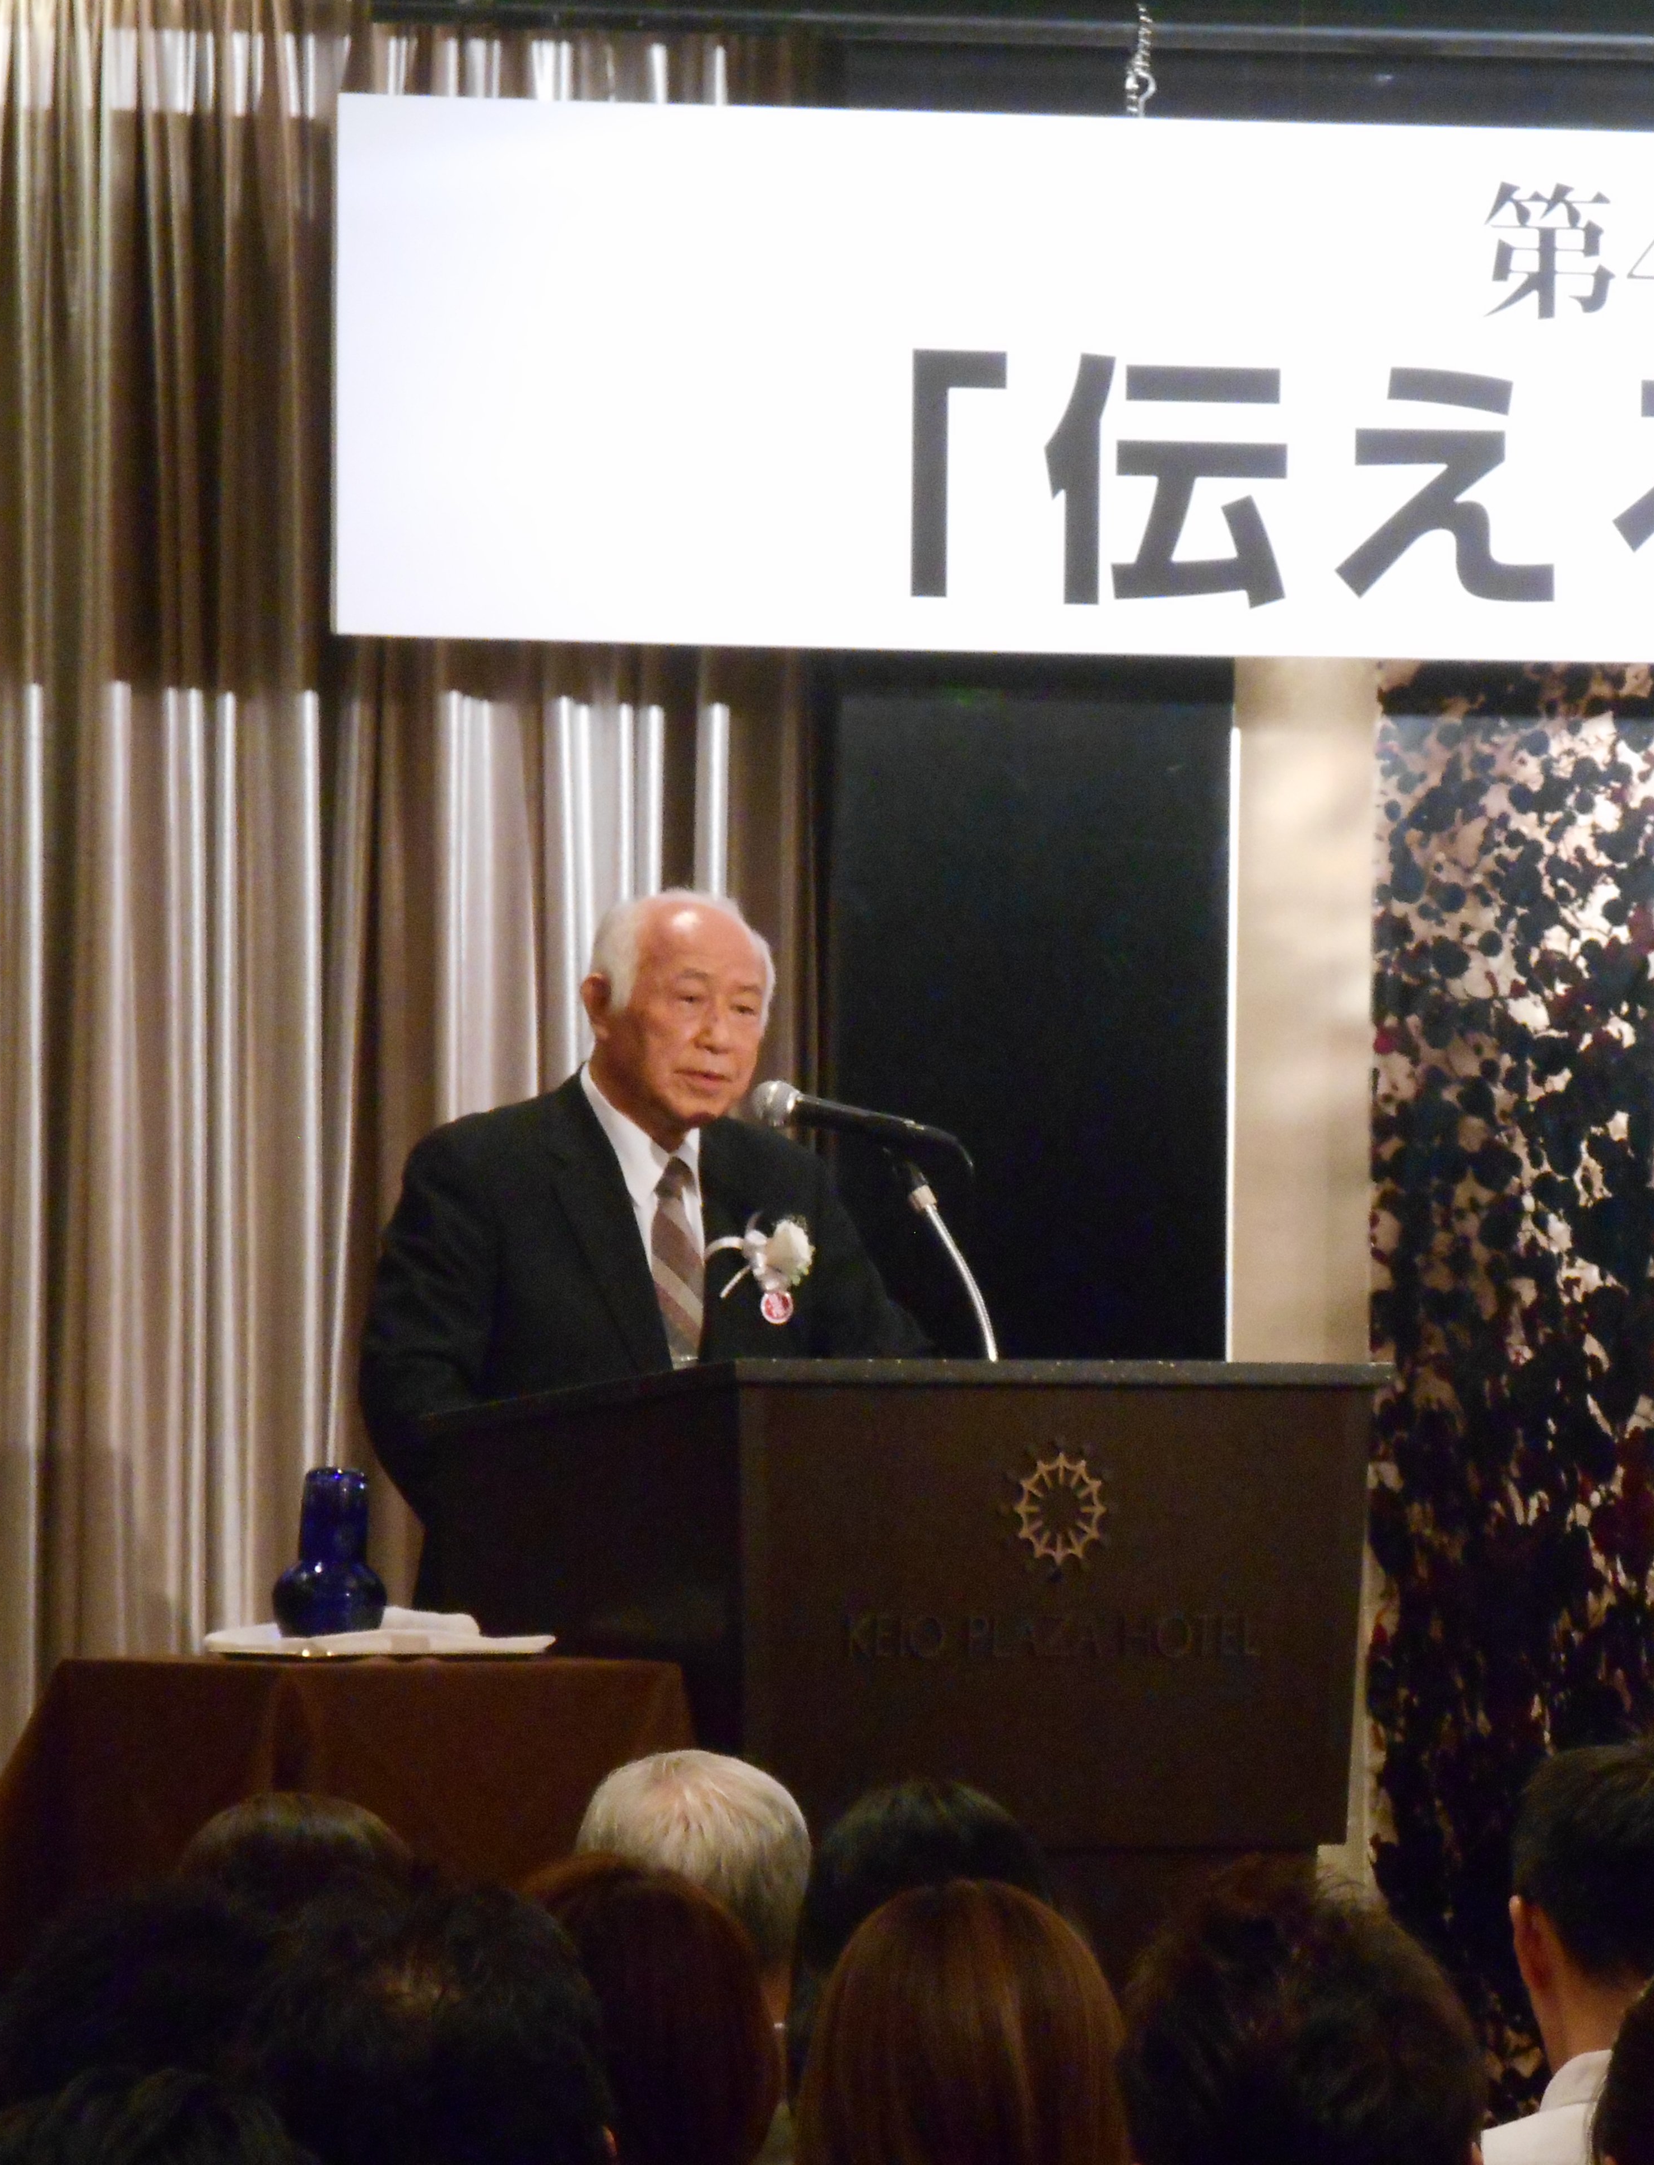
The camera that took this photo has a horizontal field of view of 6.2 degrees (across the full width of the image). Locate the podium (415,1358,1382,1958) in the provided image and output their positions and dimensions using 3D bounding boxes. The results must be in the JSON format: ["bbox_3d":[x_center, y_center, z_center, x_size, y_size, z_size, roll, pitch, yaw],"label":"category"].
[{"bbox_3d":[0.076,0.831,15.181,0.810,1.100,0.530,2,-2,-34],"label":"podium"}]

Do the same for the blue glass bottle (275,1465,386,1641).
[{"bbox_3d":[-0.483,0.456,14.750,0.109,0.165,0.109,0,-2,0],"label":"blue glass bottle"}]

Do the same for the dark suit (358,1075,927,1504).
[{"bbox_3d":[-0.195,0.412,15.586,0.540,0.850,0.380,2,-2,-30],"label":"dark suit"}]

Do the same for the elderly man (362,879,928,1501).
[{"bbox_3d":[-0.198,0.606,15.573,0.540,1.610,0.420,2,-2,-30],"label":"elderly man"}]

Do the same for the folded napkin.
[{"bbox_3d":[-0.437,0.538,14.750,0.275,0.045,0.200,2,-2,-34],"label":"folded napkin"}]

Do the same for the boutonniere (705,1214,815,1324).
[{"bbox_3d":[-0.068,0.191,15.480,0.105,0.112,0.050,2,-2,-30],"label":"boutonniere"}]

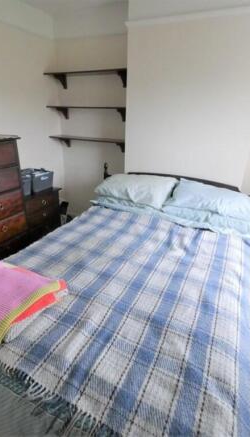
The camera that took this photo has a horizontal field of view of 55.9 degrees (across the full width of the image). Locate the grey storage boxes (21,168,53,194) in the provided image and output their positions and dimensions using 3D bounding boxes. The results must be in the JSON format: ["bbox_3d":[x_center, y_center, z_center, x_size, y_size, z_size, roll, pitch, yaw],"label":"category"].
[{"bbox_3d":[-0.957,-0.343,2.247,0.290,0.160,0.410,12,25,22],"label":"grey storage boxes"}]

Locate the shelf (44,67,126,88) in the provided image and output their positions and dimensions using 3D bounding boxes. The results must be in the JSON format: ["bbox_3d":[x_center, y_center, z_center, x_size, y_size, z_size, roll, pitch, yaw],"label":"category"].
[{"bbox_3d":[-0.413,-1.543,2.629,1.095,0.130,0.205,14,26,26],"label":"shelf"}]

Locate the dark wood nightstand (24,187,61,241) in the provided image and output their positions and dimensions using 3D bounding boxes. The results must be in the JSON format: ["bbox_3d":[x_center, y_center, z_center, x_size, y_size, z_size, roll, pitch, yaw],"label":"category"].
[{"bbox_3d":[-1.021,0.041,2.577,0.480,0.715,0.500,14,26,26],"label":"dark wood nightstand"}]

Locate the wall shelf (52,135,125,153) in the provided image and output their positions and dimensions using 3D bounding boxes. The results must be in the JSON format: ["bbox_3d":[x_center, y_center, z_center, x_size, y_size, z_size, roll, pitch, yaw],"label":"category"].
[{"bbox_3d":[-0.433,-0.905,2.899,1.095,0.135,0.205,14,26,26],"label":"wall shelf"}]

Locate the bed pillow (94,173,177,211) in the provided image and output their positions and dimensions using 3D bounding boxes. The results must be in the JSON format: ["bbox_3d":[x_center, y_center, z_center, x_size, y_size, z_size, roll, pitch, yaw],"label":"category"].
[{"bbox_3d":[0.091,-0.311,2.355,0.770,0.200,0.390,14,26,26],"label":"bed pillow"}]

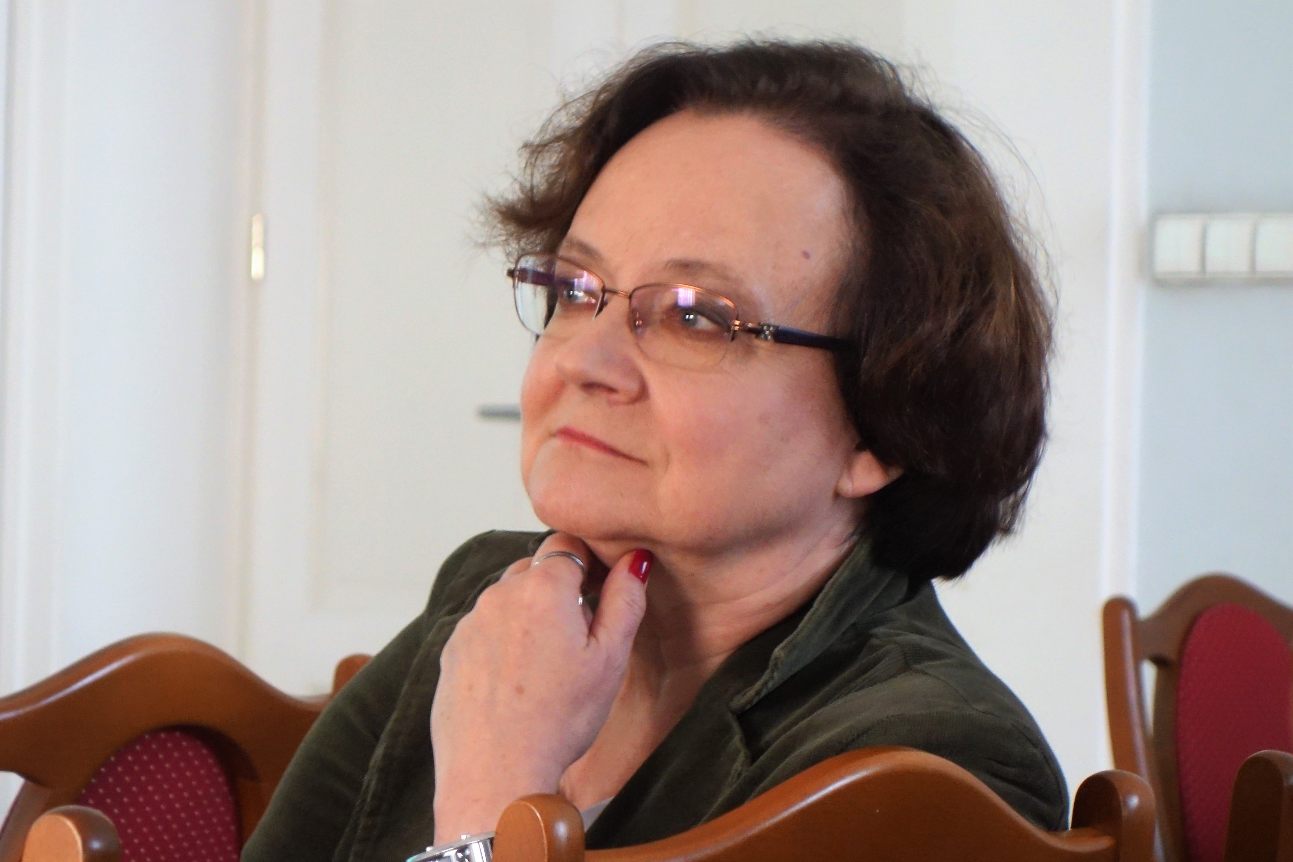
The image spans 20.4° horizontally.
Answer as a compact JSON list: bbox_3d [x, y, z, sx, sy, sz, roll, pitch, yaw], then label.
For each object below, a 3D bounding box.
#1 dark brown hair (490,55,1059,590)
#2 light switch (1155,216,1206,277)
[{"bbox_3d":[0.058,-0.056,1.660,0.245,0.245,0.235,11,2,40],"label":"dark brown hair"},{"bbox_3d":[0.660,-0.230,4.450,0.071,0.076,0.015,1,0,32],"label":"light switch"}]

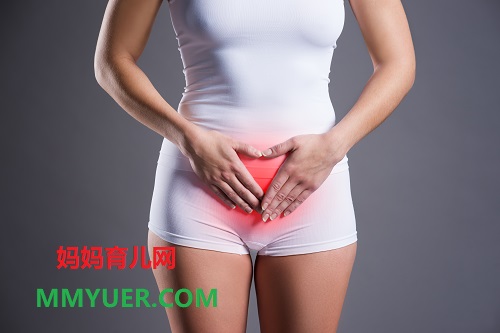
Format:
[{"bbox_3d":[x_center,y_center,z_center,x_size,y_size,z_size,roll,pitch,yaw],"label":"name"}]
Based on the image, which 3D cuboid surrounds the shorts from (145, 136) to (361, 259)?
[{"bbox_3d":[0.004,0.053,3.200,0.360,0.200,0.230,0,5,0],"label":"shorts"}]

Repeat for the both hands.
[{"bbox_3d":[0.020,0.011,3.050,0.265,0.152,0.110,0,2,0],"label":"both hands"}]

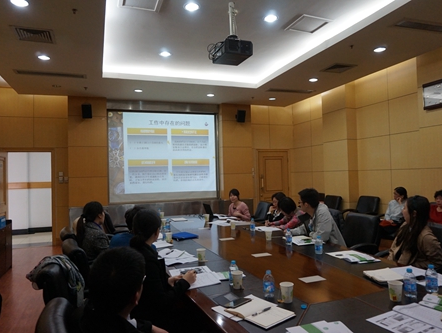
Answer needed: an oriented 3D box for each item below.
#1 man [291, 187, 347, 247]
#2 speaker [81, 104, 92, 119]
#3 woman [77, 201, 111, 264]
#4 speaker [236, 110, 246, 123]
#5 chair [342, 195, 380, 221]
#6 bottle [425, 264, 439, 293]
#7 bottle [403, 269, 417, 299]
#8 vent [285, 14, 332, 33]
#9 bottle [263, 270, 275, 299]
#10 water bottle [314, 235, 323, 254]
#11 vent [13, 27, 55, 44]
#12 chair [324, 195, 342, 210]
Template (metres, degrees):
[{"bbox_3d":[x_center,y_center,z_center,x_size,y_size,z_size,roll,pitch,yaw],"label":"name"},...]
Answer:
[{"bbox_3d":[1.063,0.896,3.692,0.850,1.280,0.560,-2,-1,-3],"label":"man"},{"bbox_3d":[-2.895,-1.185,7.216,0.180,0.280,0.180,-1,6,-17],"label":"speaker"},{"bbox_3d":[-1.118,0.972,3.458,0.780,1.240,0.520,0,-2,-44],"label":"woman"},{"bbox_3d":[0.530,-1.265,8.483,0.180,0.280,0.180,-1,6,-20],"label":"speaker"},{"bbox_3d":[2.387,1.037,5.758,0.670,1.020,0.620,-1,-1,-20],"label":"chair"},{"bbox_3d":[1.237,0.649,1.950,0.065,0.163,0.065,-1,-1,-20],"label":"bottle"},{"bbox_3d":[1.081,0.663,1.899,0.063,0.151,0.063,-1,-1,-20],"label":"bottle"},{"bbox_3d":[1.264,-2.031,4.777,0.500,0.030,0.500,-1,-1,-20],"label":"vent"},{"bbox_3d":[0.284,0.686,1.965,0.063,0.151,0.063,-1,-1,0],"label":"bottle"},{"bbox_3d":[0.866,0.694,2.938,0.063,0.151,0.063,-1,-1,-20],"label":"water bottle"},{"bbox_3d":[-2.400,-1.695,4.308,0.460,0.030,0.460,-1,-1,-20],"label":"vent"},{"bbox_3d":[2.119,1.090,6.718,0.600,0.980,0.580,-1,-1,-20],"label":"chair"}]

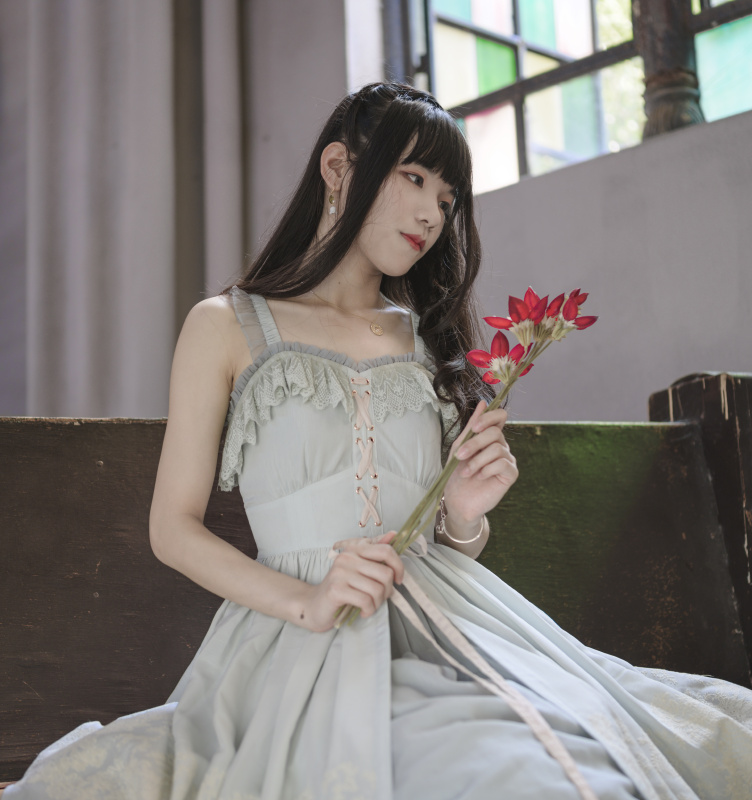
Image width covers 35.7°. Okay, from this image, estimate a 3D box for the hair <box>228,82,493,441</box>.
[{"bbox_3d":[-0.019,-0.172,1.450,0.270,0.430,0.270,5,-10,-40],"label":"hair"}]

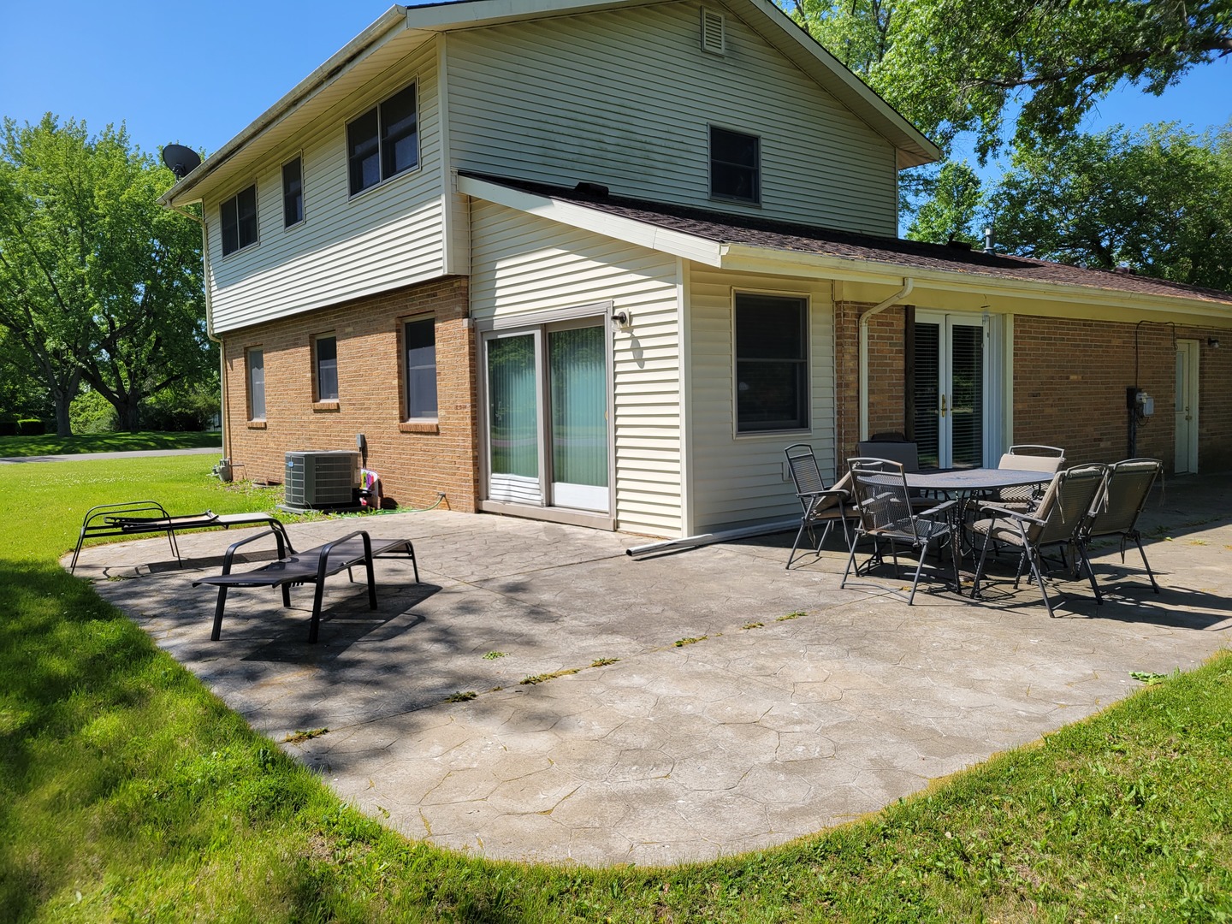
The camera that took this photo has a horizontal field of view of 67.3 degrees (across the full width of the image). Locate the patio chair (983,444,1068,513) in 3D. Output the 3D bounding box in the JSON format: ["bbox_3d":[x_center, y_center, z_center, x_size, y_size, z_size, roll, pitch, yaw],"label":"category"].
[{"bbox_3d":[3.059,0.347,7.067,0.650,0.890,0.590,-4,5,-39],"label":"patio chair"}]

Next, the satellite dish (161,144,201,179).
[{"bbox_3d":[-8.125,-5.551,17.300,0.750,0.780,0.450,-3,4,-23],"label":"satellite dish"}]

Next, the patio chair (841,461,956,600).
[{"bbox_3d":[1.917,0.427,6.216,0.650,0.890,0.590,-4,5,-35],"label":"patio chair"}]

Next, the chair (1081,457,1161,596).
[{"bbox_3d":[3.226,0.422,6.225,0.590,0.890,0.650,-3,4,-31],"label":"chair"}]

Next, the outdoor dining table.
[{"bbox_3d":[2.521,0.469,6.733,1.570,0.715,0.970,-4,5,-38],"label":"outdoor dining table"}]

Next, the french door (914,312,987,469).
[{"bbox_3d":[3.723,-0.606,10.441,1.780,2.060,0.090,-4,5,-38],"label":"french door"}]

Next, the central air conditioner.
[{"bbox_3d":[-3.880,0.242,12.250,0.740,0.700,0.740,-4,5,-38],"label":"central air conditioner"}]

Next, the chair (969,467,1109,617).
[{"bbox_3d":[2.687,0.454,5.888,0.590,0.890,0.650,-4,5,-35],"label":"chair"}]

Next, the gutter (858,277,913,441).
[{"bbox_3d":[2.614,-0.596,8.983,0.100,2.280,0.550,-4,5,-38],"label":"gutter"}]

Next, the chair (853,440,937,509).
[{"bbox_3d":[2.333,0.292,7.656,0.590,0.900,0.650,-1,4,-1],"label":"chair"}]

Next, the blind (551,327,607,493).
[{"bbox_3d":[-0.383,-0.492,9.552,0.090,1.720,1.020,-4,5,-38],"label":"blind"}]

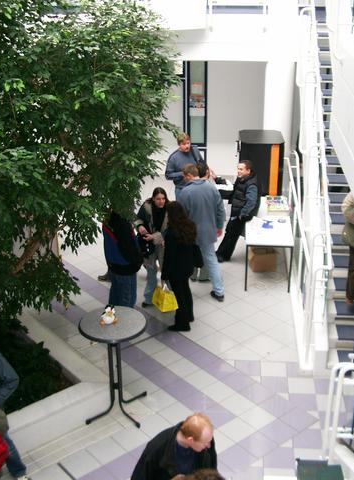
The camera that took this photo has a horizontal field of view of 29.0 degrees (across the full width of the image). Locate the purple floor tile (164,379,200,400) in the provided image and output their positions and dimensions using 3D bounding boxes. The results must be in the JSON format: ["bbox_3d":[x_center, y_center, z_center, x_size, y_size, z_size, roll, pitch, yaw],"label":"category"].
[{"bbox_3d":[0.041,1.688,7.716,0.300,0.015,0.300,-19,30,-36],"label":"purple floor tile"}]

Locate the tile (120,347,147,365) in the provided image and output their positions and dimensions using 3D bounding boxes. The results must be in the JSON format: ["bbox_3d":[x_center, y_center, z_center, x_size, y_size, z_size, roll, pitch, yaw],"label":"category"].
[{"bbox_3d":[-0.538,1.410,8.346,0.300,0.015,0.300,-19,30,-36],"label":"tile"}]

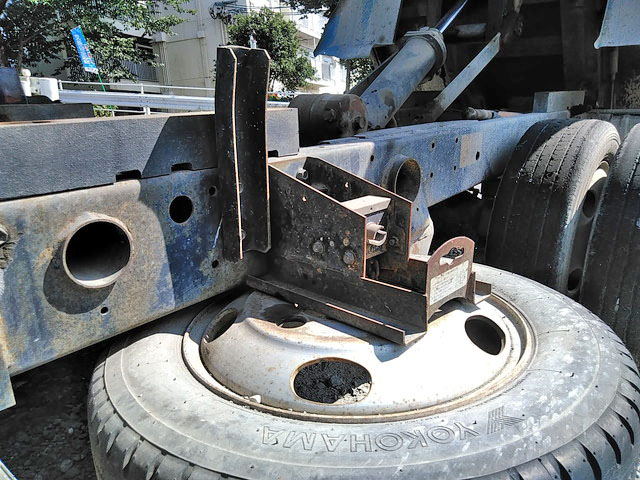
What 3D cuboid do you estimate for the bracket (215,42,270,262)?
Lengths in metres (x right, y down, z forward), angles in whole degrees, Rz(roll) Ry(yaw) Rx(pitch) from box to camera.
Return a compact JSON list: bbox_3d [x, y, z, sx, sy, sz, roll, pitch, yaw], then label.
[{"bbox_3d":[-0.096,-0.104,0.647,0.034,0.271,0.057,15,22,36],"label":"bracket"}]

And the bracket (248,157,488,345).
[{"bbox_3d":[0.065,-0.010,0.697,0.278,0.169,0.203,15,22,36],"label":"bracket"}]

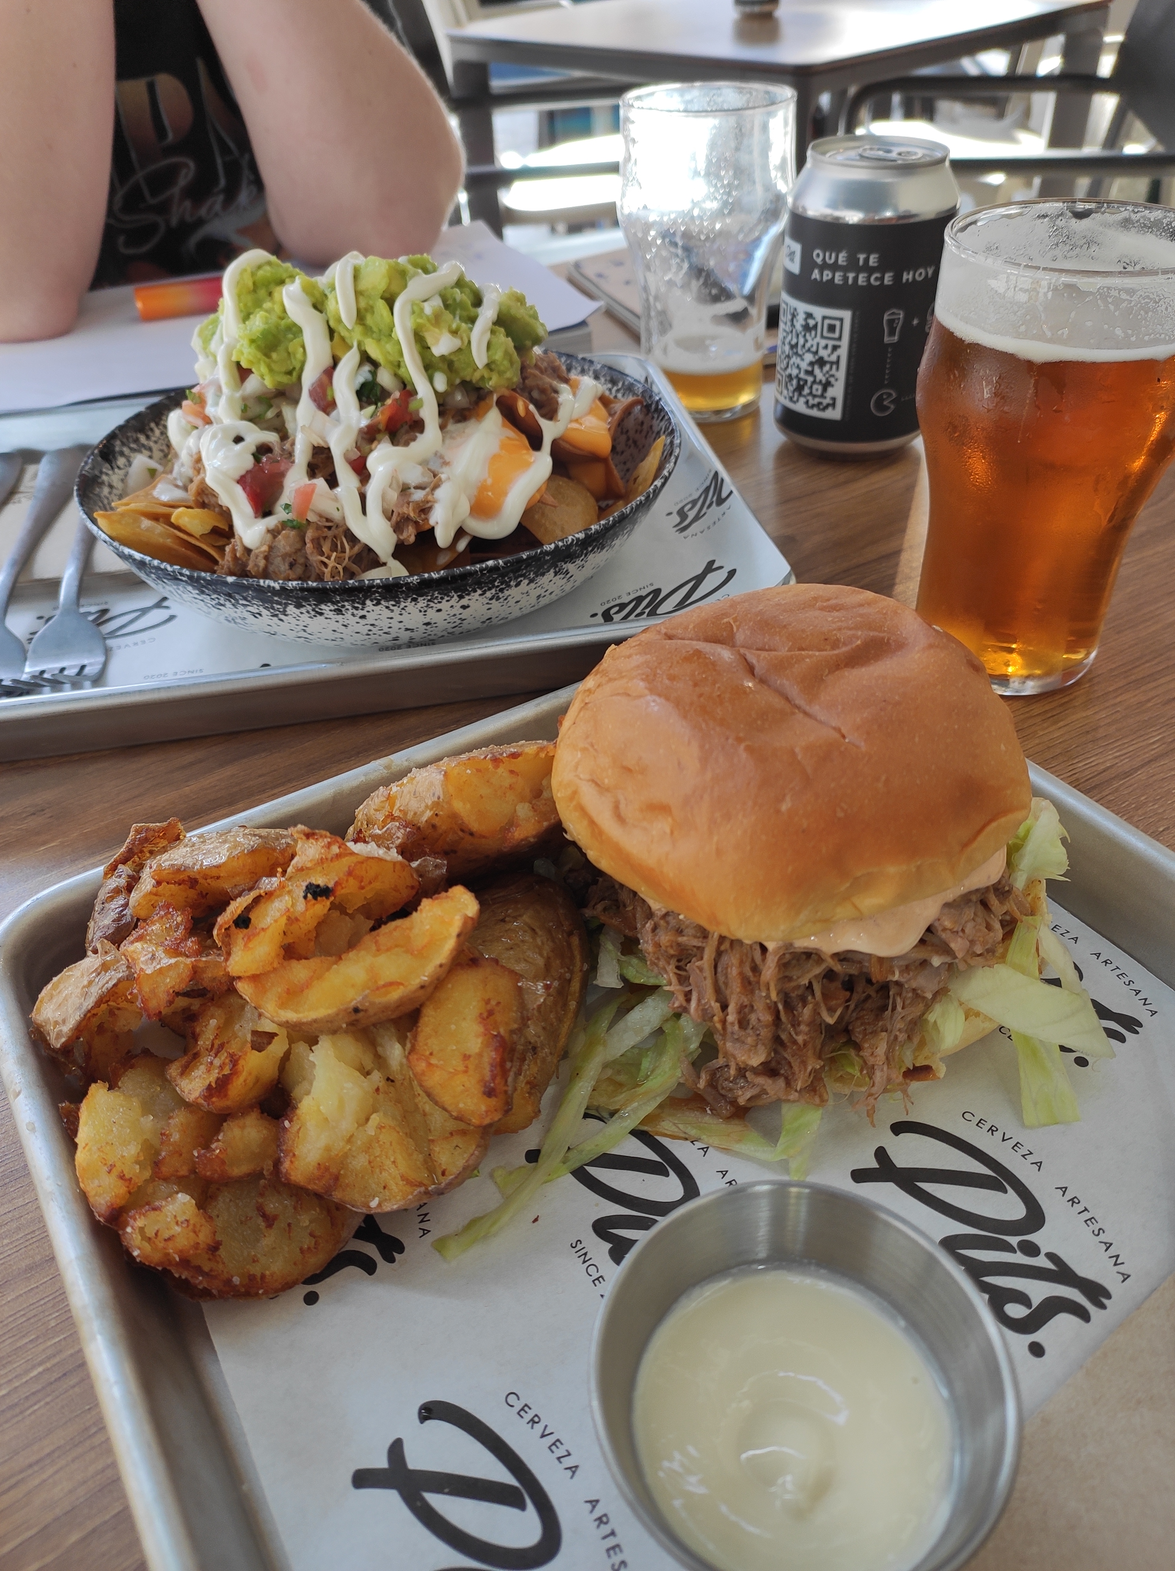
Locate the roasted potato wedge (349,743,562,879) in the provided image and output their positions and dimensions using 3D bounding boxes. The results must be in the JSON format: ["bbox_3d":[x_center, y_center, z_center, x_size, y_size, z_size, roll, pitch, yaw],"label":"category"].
[{"bbox_3d":[-0.031,0.007,0.292,0.066,0.031,0.033,-23,44,-22],"label":"roasted potato wedge"}]

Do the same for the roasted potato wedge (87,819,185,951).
[{"bbox_3d":[-0.108,0.024,0.270,0.022,0.029,0.036,19,44,24],"label":"roasted potato wedge"}]

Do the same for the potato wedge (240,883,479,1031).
[{"bbox_3d":[-0.048,0.036,0.233,0.055,0.024,0.026,-18,42,-17],"label":"potato wedge"}]

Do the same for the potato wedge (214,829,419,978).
[{"bbox_3d":[-0.060,0.027,0.253,0.046,0.027,0.030,-21,43,-20],"label":"potato wedge"}]

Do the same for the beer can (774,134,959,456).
[{"bbox_3d":[0.114,-0.200,0.473,0.066,0.115,0.066,6,41,11],"label":"beer can"}]

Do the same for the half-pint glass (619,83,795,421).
[{"bbox_3d":[0.052,-0.235,0.508,0.075,0.128,0.075,-3,40,0],"label":"half-pint glass"}]

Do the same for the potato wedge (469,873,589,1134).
[{"bbox_3d":[-0.015,0.045,0.249,0.036,0.032,0.066,2,40,6],"label":"potato wedge"}]

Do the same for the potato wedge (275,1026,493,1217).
[{"bbox_3d":[-0.040,0.066,0.224,0.044,0.032,0.042,-9,40,-8],"label":"potato wedge"}]

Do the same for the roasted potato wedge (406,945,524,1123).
[{"bbox_3d":[-0.024,0.051,0.227,0.026,0.026,0.038,3,40,8],"label":"roasted potato wedge"}]

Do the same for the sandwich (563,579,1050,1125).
[{"bbox_3d":[0.045,0.005,0.251,0.109,0.085,0.106,-3,40,0],"label":"sandwich"}]

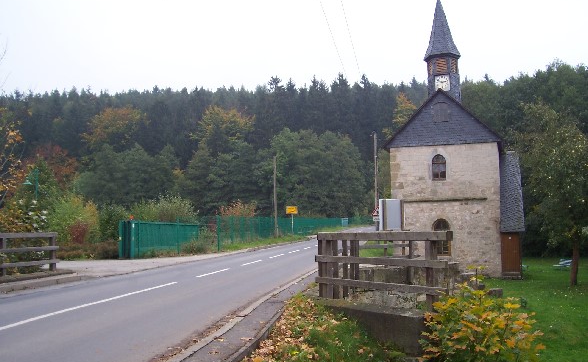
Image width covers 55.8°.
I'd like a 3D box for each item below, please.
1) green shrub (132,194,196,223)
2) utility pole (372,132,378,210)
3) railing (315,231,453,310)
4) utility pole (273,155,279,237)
[{"bbox_3d":[-7.966,2.359,33.863,3.900,3.200,3.400,-1,-5,0],"label":"green shrub"},{"bbox_3d":[6.388,0.561,43.000,0.240,8.635,0.240,-1,-5,0],"label":"utility pole"},{"bbox_3d":[1.198,1.297,8.108,0.220,1.080,2.541,3,-7,-41],"label":"railing"},{"bbox_3d":[-1.512,1.325,46.000,0.220,6.794,0.220,-1,-5,0],"label":"utility pole"}]

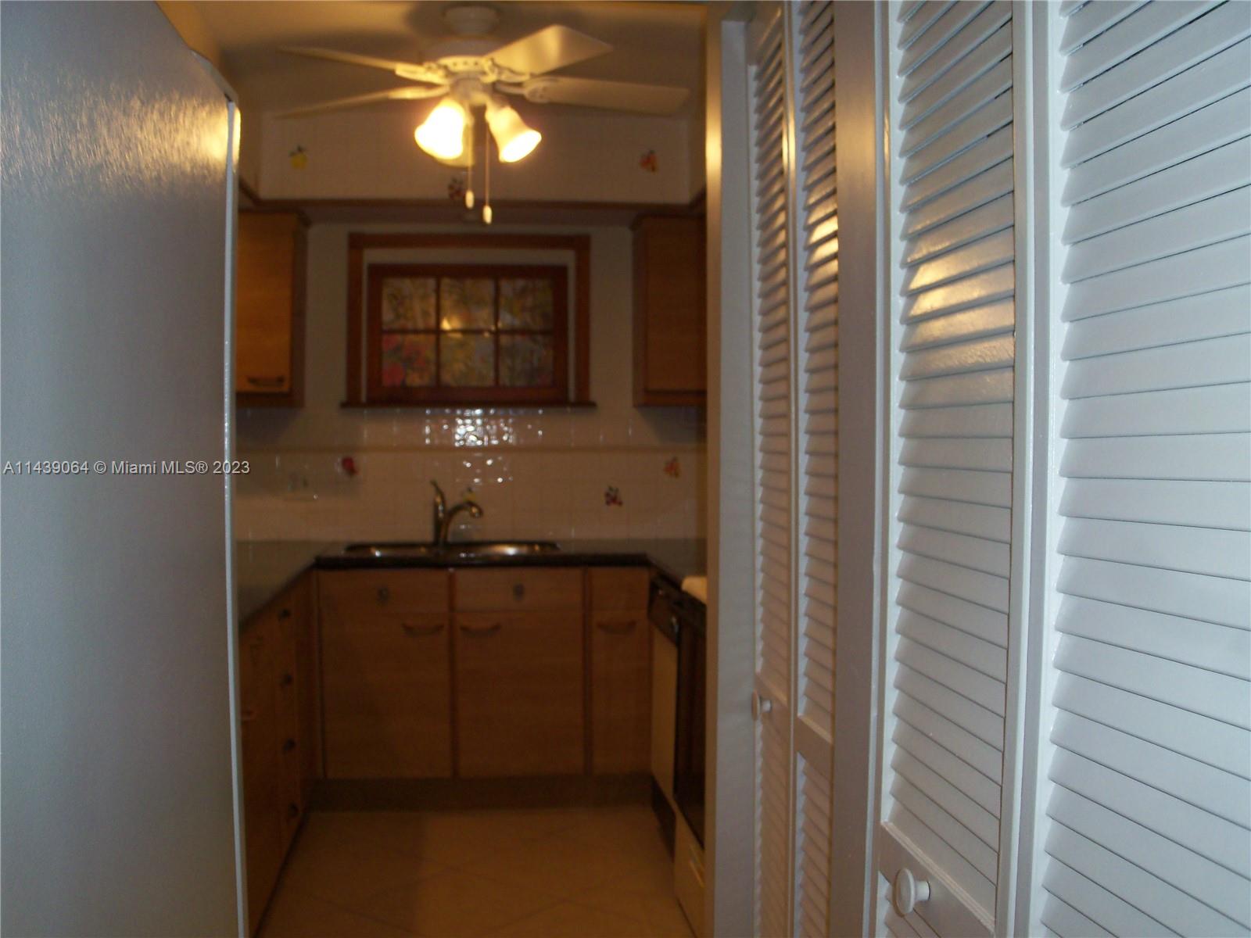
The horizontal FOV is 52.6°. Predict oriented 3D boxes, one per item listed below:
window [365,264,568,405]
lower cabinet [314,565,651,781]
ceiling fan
[{"bbox_3d":[-0.657,-0.559,5.284,0.836,0.584,0.080,0,2,-7],"label":"window"},{"bbox_3d":[-0.544,0.730,4.879,1.217,0.782,0.600,0,2,-7],"label":"lower cabinet"},{"bbox_3d":[-0.438,-1.088,3.579,1.260,0.438,1.240,0,2,-7],"label":"ceiling fan"}]

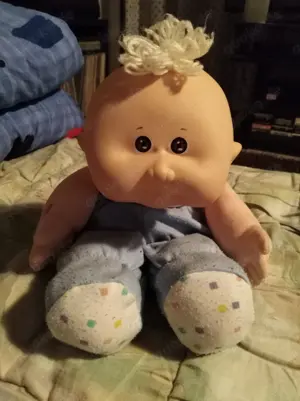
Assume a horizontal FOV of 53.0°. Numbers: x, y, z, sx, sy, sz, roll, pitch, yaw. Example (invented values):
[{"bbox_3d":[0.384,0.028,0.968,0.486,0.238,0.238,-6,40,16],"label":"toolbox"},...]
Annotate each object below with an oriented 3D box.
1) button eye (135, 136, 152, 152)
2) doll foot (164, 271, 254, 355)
[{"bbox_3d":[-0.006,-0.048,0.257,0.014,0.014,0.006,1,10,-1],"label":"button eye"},{"bbox_3d":[0.052,0.096,0.264,0.076,0.070,0.050,-3,5,-11],"label":"doll foot"}]

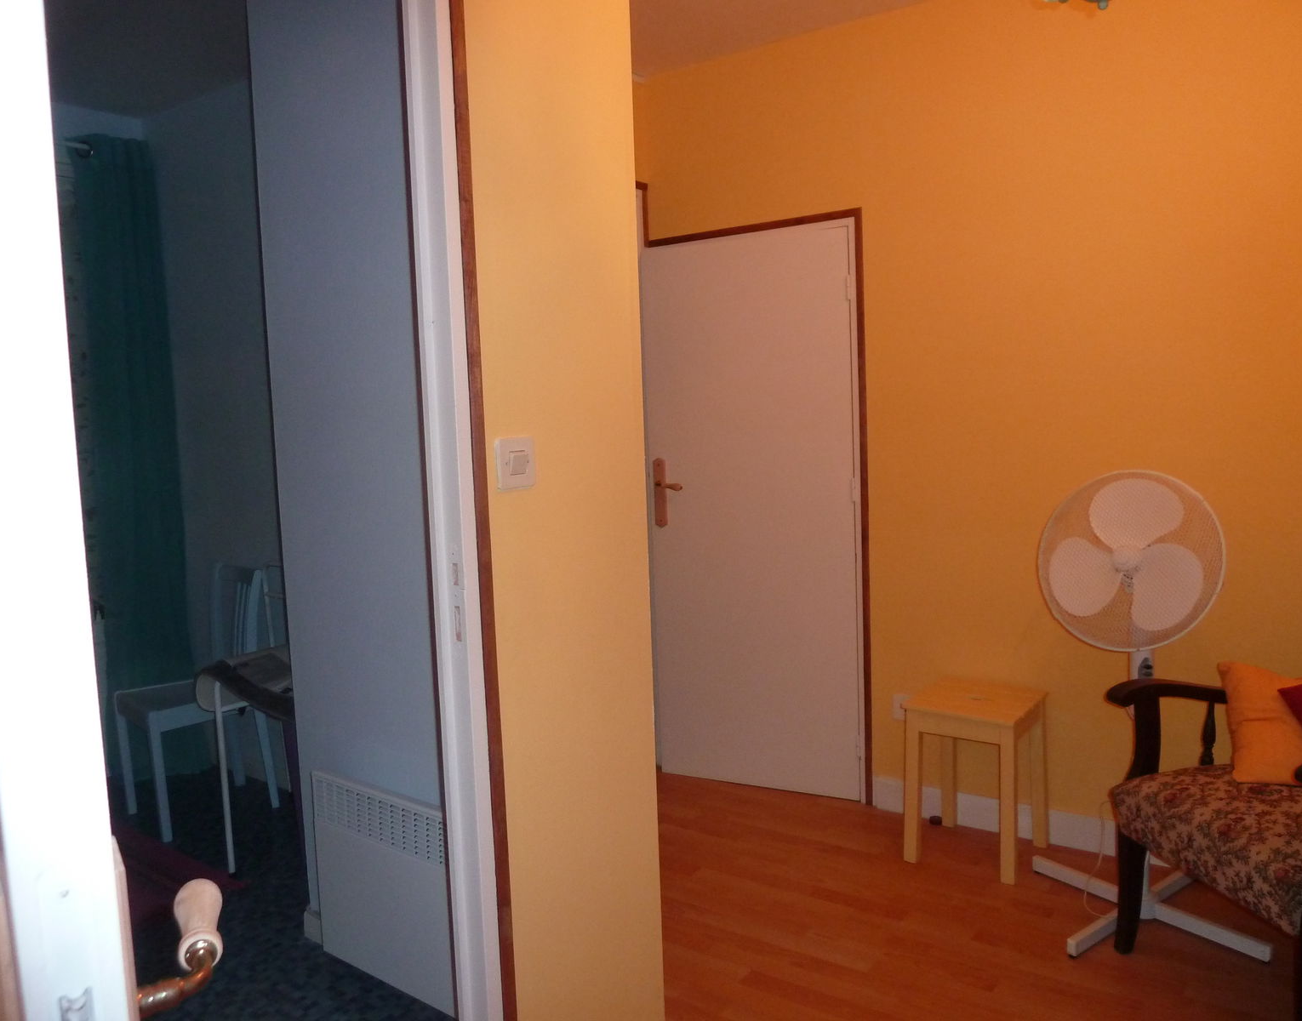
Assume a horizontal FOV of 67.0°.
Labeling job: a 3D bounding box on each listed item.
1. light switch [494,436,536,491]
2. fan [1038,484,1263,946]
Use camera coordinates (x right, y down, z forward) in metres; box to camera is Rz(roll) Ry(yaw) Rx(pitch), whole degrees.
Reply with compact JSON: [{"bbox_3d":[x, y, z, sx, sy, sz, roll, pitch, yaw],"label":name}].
[{"bbox_3d":[-0.215,-0.074,1.563,0.015,0.080,0.080,1,6,34],"label":"light switch"},{"bbox_3d":[1.234,0.465,2.475,0.600,1.150,0.610,2,7,40],"label":"fan"}]

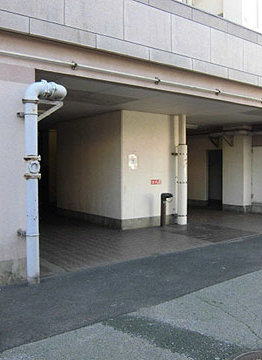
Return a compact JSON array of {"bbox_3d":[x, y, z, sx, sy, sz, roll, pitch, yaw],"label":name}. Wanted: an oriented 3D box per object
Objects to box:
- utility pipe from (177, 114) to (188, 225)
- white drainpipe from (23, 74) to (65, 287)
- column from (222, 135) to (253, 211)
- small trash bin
[{"bbox_3d":[1.369,-0.255,9.494,0.223,2.887,0.223,-2,3,-38],"label":"utility pipe"},{"bbox_3d":[-1.193,0.042,4.884,0.517,2.664,0.304,-2,3,-38],"label":"white drainpipe"},{"bbox_3d":[3.576,-0.217,12.082,0.446,2.603,0.841,-2,3,-38],"label":"column"},{"bbox_3d":[0.911,0.771,9.258,0.182,0.856,0.304,-2,3,-38],"label":"small trash bin"}]

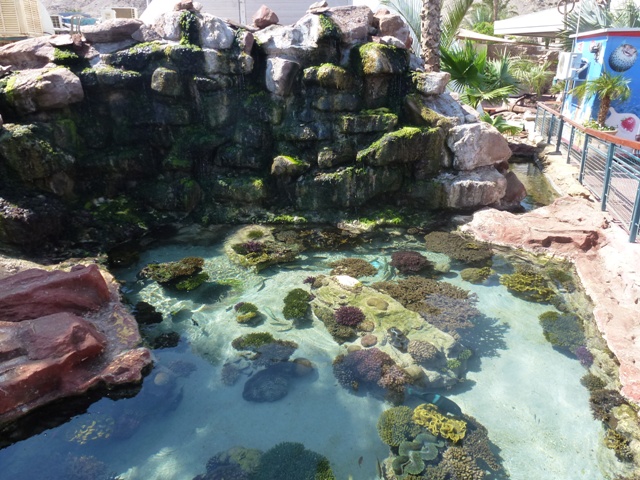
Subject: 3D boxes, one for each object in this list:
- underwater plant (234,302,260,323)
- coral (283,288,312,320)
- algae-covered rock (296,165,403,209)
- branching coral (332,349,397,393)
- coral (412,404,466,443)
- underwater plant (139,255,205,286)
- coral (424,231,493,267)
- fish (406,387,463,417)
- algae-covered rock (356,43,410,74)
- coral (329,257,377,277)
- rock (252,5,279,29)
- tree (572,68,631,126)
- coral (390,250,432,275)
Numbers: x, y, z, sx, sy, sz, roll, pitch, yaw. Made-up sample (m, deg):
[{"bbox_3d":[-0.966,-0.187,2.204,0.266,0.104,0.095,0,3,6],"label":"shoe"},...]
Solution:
[{"bbox_3d":[-0.824,0.836,5.045,0.290,0.160,0.260,-3,20,-10],"label":"underwater plant"},{"bbox_3d":[-0.264,0.755,5.196,0.340,0.250,0.320,0,20,-3],"label":"coral"},{"bbox_3d":[0.523,-0.904,7.861,1.800,0.720,0.650,1,20,0],"label":"algae-covered rock"},{"bbox_3d":[0.417,1.224,4.162,0.560,0.250,0.420,1,16,6],"label":"branching coral"},{"bbox_3d":[0.922,1.416,3.424,0.390,0.150,0.220,14,22,41],"label":"coral"},{"bbox_3d":[-1.960,0.405,5.896,0.800,0.250,0.420,-6,21,-19],"label":"underwater plant"},{"bbox_3d":[2.183,0.134,6.994,1.000,0.360,0.750,5,17,17],"label":"coral"},{"bbox_3d":[0.950,1.340,3.682,0.460,0.170,0.100,13,21,38],"label":"fish"},{"bbox_3d":[1.033,-3.048,7.452,0.860,0.500,0.650,0,16,0],"label":"algae-covered rock"},{"bbox_3d":[0.473,0.385,6.454,0.660,0.200,0.450,1,16,4],"label":"coral"},{"bbox_3d":[-0.906,-3.723,7.374,0.420,0.380,0.360,-2,20,-6],"label":"rock"},{"bbox_3d":[7.097,-3.580,11.187,1.330,1.350,1.330,12,23,29],"label":"tree"},{"bbox_3d":[1.350,0.332,6.544,0.550,0.250,0.420,3,17,12],"label":"coral"}]

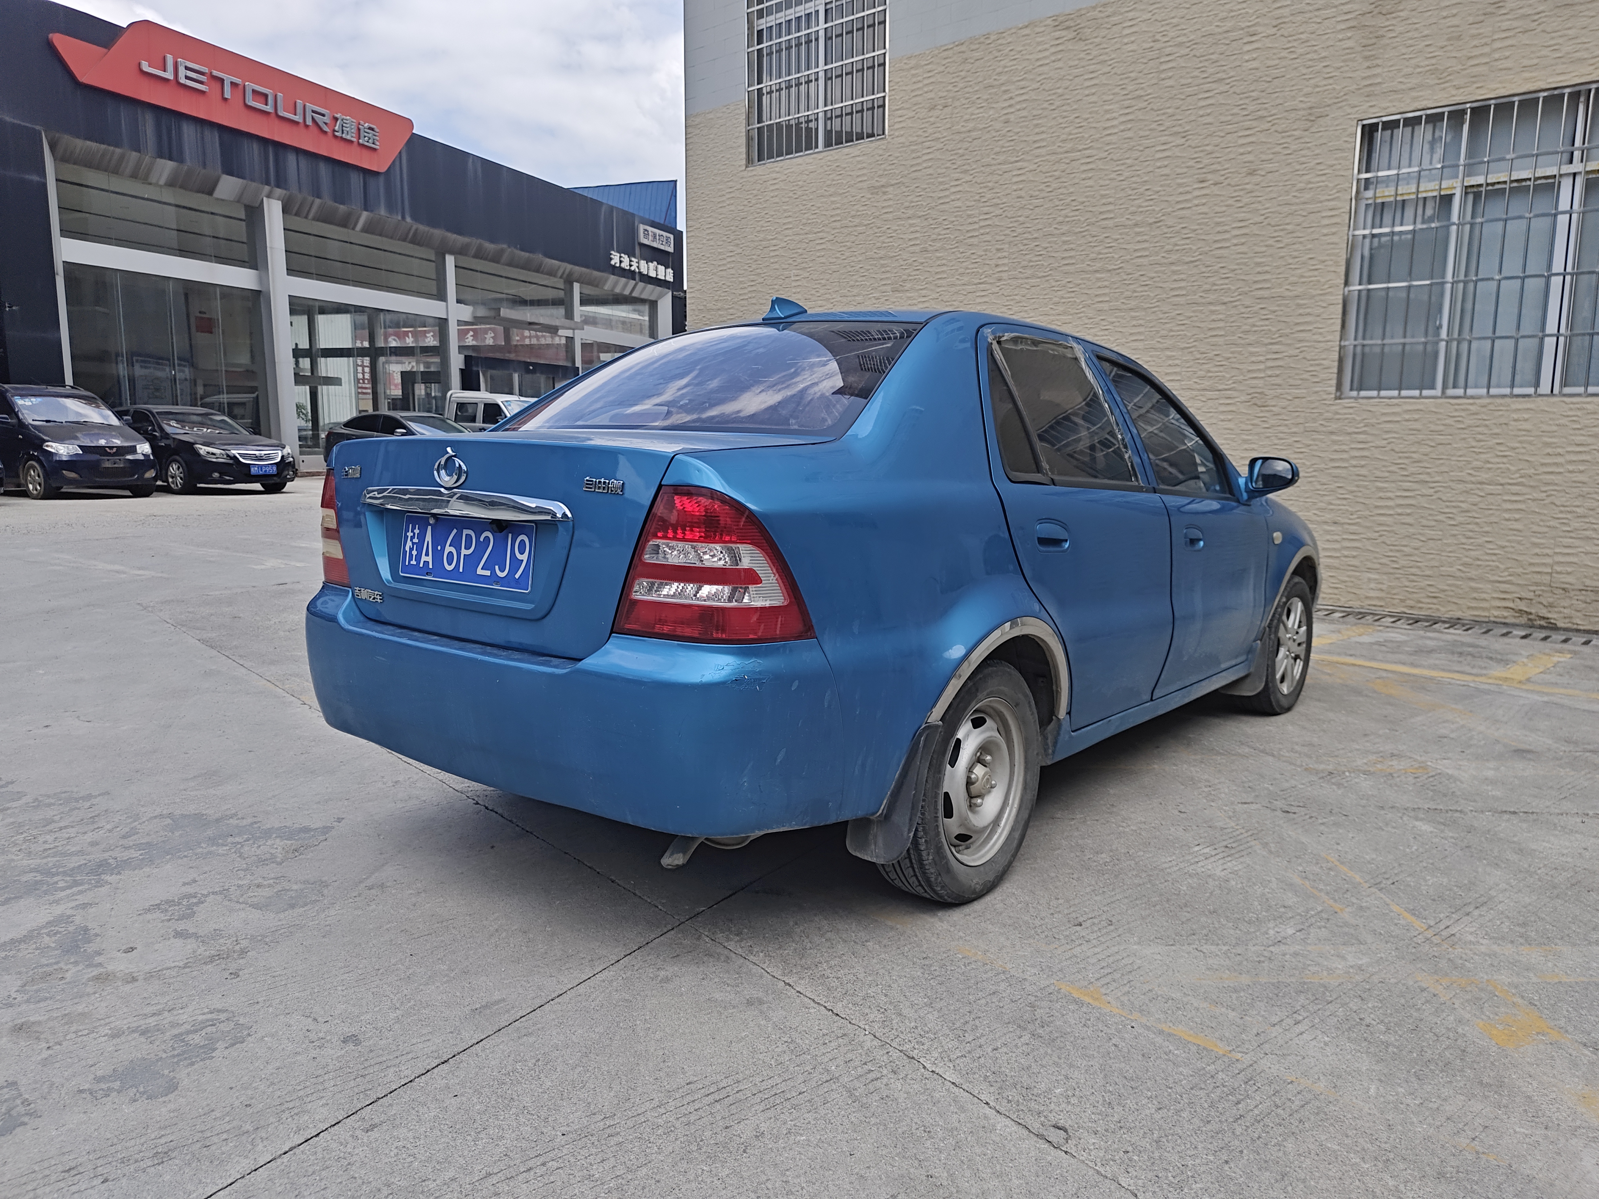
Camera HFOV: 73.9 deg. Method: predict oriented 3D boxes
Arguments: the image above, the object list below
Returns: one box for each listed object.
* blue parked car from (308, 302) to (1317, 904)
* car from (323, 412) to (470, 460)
[{"bbox_3d":[0.555,-0.230,3.690,1.690,1.440,4.150,7,10,38],"label":"blue parked car"},{"bbox_3d":[-8.750,-3.550,24.350,4.700,1.460,1.810,5,10,30],"label":"car"}]

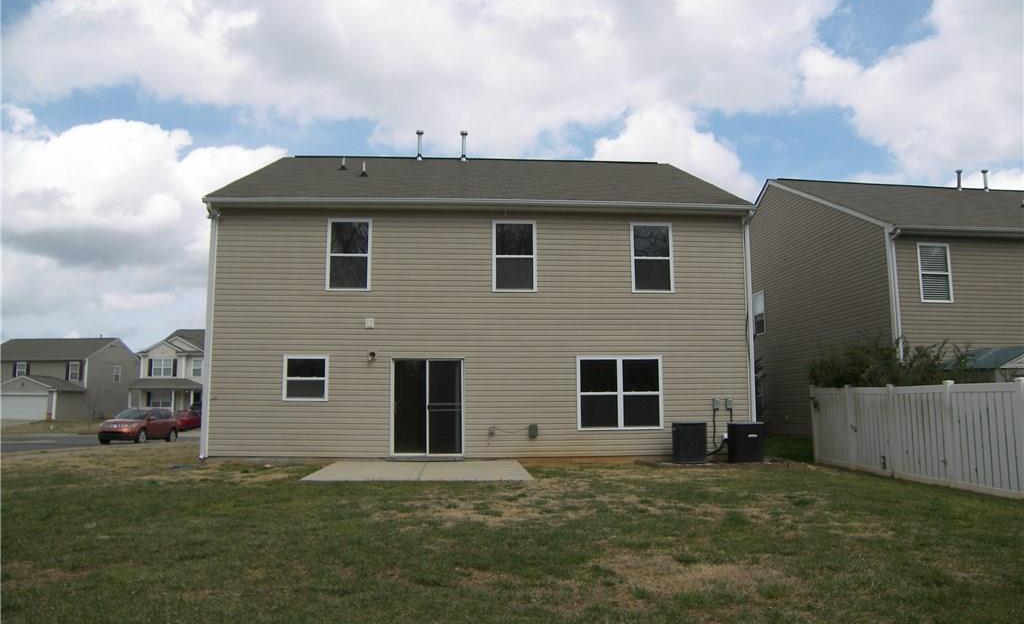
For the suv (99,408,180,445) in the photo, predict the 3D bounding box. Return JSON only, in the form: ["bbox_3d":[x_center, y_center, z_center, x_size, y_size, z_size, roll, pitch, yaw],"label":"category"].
[{"bbox_3d":[-18.300,5.600,35.100,1.880,1.680,4.720,0,-7,2],"label":"suv"}]

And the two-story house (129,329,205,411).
[{"bbox_3d":[-28.110,5.745,69.094,11.000,8.300,12.500,0,-7,4],"label":"two-story house"}]

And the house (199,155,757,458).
[{"bbox_3d":[-0.871,-0.422,20.871,11.550,8.330,12.400,0,-7,-3],"label":"house"}]

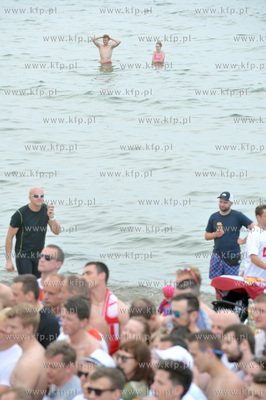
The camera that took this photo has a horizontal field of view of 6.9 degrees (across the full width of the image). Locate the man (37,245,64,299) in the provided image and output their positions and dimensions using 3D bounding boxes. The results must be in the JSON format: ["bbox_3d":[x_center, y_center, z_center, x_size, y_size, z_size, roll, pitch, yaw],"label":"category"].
[{"bbox_3d":[-0.663,1.254,18.445,0.340,1.790,0.520,-8,12,-39],"label":"man"}]

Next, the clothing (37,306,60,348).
[{"bbox_3d":[-0.742,1.085,16.900,0.320,0.700,0.520,-8,12,-39],"label":"clothing"}]

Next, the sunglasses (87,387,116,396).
[{"bbox_3d":[-0.157,1.083,12.487,0.140,0.048,0.142,-1,4,-37],"label":"sunglasses"}]

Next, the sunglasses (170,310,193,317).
[{"bbox_3d":[0.358,0.811,15.900,0.150,0.045,0.145,-5,11,-30],"label":"sunglasses"}]

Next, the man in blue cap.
[{"bbox_3d":[1.232,0.790,28.347,0.620,1.820,0.400,3,10,20],"label":"man in blue cap"}]

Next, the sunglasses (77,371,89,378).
[{"bbox_3d":[-0.221,1.030,12.932,0.140,0.048,0.142,-1,4,-34],"label":"sunglasses"}]

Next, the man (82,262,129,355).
[{"bbox_3d":[-0.221,1.399,17.947,0.360,1.820,0.540,-9,13,-44],"label":"man"}]

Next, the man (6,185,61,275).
[{"bbox_3d":[-1.261,0.736,28.146,0.660,1.810,0.420,-5,11,-28],"label":"man"}]

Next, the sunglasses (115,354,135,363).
[{"bbox_3d":[-0.038,1.103,15.500,0.145,0.050,0.145,-8,12,-39],"label":"sunglasses"}]

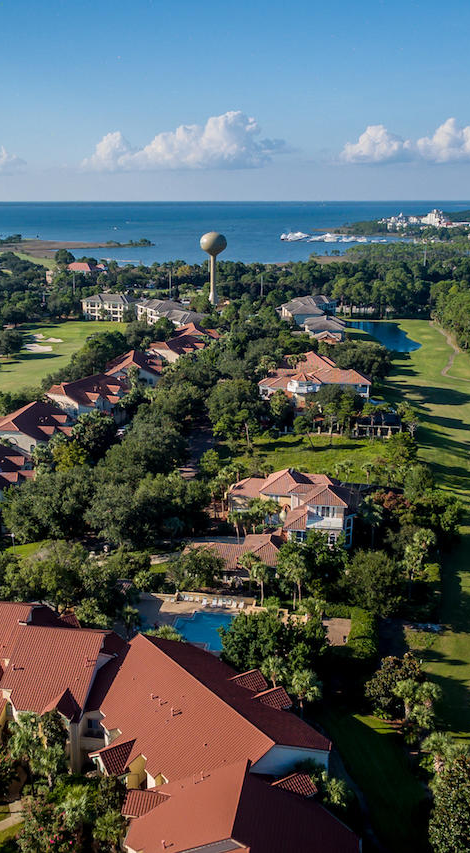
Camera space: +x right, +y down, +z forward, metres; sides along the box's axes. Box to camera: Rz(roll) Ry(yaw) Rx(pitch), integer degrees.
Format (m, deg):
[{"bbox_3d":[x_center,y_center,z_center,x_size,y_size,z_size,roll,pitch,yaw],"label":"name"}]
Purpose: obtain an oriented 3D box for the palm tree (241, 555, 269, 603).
[{"bbox_3d":[3.030,21.590,97.550,3.300,7.300,3.300,0,18,0],"label":"palm tree"}]

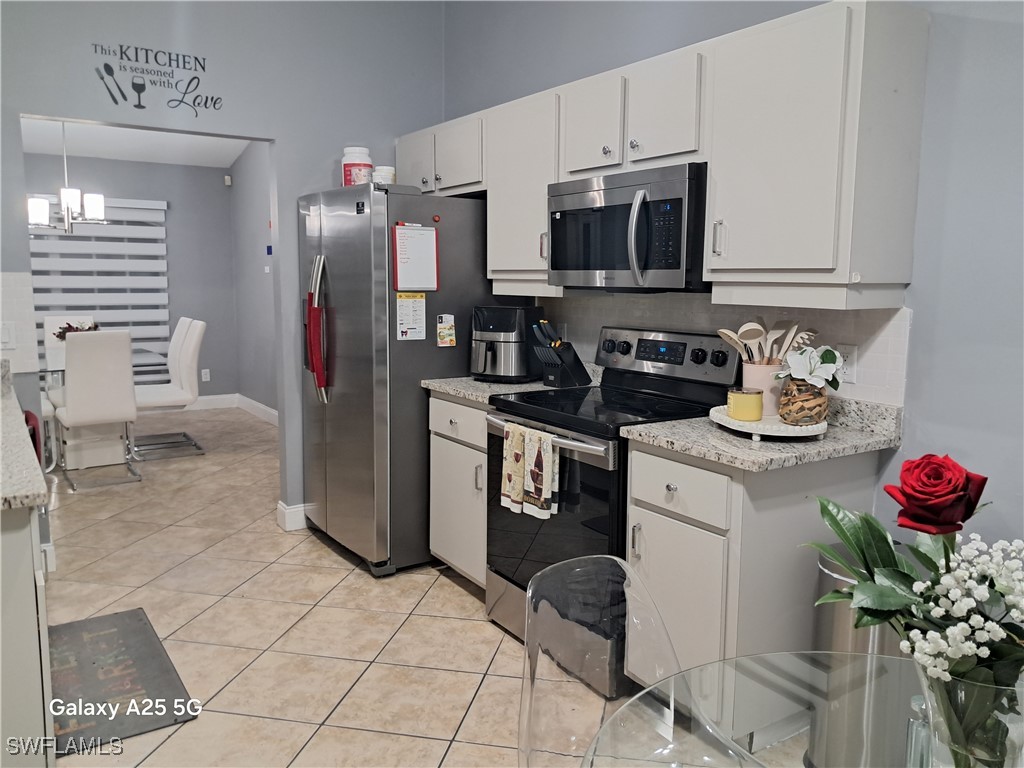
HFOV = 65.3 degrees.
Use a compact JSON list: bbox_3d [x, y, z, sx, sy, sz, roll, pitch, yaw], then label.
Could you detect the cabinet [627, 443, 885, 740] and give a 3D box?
[{"bbox_3d":[0.718,0.571,2.466,0.625,0.814,0.450,-5,9,-33],"label":"cabinet"}]

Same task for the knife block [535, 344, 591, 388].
[{"bbox_3d":[0.222,-0.093,3.467,0.250,0.206,0.105,-5,10,-38],"label":"knife block"}]

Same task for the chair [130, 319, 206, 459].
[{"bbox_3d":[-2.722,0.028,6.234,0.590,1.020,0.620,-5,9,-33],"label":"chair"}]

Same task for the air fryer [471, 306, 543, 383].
[{"bbox_3d":[-0.021,-0.175,3.551,0.265,0.312,0.300,2,8,14],"label":"air fryer"}]

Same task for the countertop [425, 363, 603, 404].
[{"bbox_3d":[0.017,-0.037,3.443,0.635,0.121,0.533,-5,9,-33],"label":"countertop"}]

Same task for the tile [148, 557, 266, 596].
[{"bbox_3d":[-1.381,0.880,3.668,0.410,0.012,0.410,2,8,11],"label":"tile"}]

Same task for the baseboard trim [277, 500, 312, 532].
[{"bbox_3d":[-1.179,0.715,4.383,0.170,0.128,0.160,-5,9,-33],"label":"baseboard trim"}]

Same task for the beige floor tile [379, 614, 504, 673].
[{"bbox_3d":[-0.255,0.989,3.039,0.413,0.010,0.413,2,8,11],"label":"beige floor tile"}]

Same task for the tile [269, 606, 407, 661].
[{"bbox_3d":[-0.664,0.973,3.121,0.413,0.010,0.413,2,8,11],"label":"tile"}]

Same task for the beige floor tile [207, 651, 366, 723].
[{"bbox_3d":[-0.747,1.025,2.716,0.413,0.010,0.413,2,8,11],"label":"beige floor tile"}]

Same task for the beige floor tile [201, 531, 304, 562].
[{"bbox_3d":[-1.290,0.827,4.067,0.410,0.012,0.410,2,8,11],"label":"beige floor tile"}]

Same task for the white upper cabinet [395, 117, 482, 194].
[{"bbox_3d":[-0.252,-1.104,4.013,0.311,0.349,0.930,-5,9,-33],"label":"white upper cabinet"}]

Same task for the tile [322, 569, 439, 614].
[{"bbox_3d":[-0.580,0.920,3.526,0.413,0.010,0.413,2,8,11],"label":"tile"}]

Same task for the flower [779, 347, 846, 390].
[{"bbox_3d":[0.857,-0.049,2.285,0.185,0.120,0.160,3,8,20],"label":"flower"}]

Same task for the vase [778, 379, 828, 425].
[{"bbox_3d":[0.869,0.048,2.378,0.152,0.140,0.152,-5,9,-33],"label":"vase"}]

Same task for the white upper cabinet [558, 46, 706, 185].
[{"bbox_3d":[0.516,-0.935,2.873,0.311,0.368,0.773,-5,9,-33],"label":"white upper cabinet"}]

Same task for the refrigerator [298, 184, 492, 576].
[{"bbox_3d":[-0.542,-0.053,4.089,0.865,1.772,0.900,-4,9,-34],"label":"refrigerator"}]

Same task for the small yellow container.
[{"bbox_3d":[0.735,0.066,2.517,0.103,0.090,0.103,1,8,0],"label":"small yellow container"}]

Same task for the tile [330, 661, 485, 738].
[{"bbox_3d":[-0.339,1.042,2.639,0.418,0.012,0.418,2,8,12],"label":"tile"}]

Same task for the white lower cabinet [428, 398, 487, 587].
[{"bbox_3d":[0.038,0.448,3.599,0.630,0.835,0.565,-5,9,-33],"label":"white lower cabinet"}]

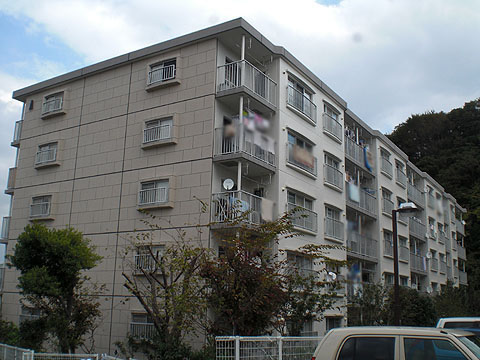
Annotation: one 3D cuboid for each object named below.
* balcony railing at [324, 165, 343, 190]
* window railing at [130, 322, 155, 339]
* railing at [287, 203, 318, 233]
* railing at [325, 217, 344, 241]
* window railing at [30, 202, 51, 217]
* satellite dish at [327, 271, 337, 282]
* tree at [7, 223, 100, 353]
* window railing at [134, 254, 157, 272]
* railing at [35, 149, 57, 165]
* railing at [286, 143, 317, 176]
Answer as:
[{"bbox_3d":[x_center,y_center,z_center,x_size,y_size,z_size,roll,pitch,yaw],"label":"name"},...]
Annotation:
[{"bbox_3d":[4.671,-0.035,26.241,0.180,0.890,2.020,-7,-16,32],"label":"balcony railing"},{"bbox_3d":[-3.654,5.830,20.223,1.460,0.603,0.110,-7,-16,32],"label":"window railing"},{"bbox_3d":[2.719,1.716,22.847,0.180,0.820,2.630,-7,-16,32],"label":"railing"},{"bbox_3d":[4.614,2.462,25.857,0.150,0.905,2.368,-7,-16,32],"label":"railing"},{"bbox_3d":[-9.535,1.452,25.286,1.480,0.600,0.150,-7,-16,32],"label":"window railing"},{"bbox_3d":[4.236,4.468,24.394,0.460,0.480,0.250,3,-14,-6],"label":"satellite dish"},{"bbox_3d":[-6.135,3.903,17.443,3.056,4.802,3.056,6,-14,-18],"label":"tree"},{"bbox_3d":[-3.626,3.317,20.866,1.460,0.676,0.110,-7,-16,32],"label":"window railing"},{"bbox_3d":[-9.477,-1.125,25.922,1.500,0.610,0.150,-7,-16,32],"label":"railing"},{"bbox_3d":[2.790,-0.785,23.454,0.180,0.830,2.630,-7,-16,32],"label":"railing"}]

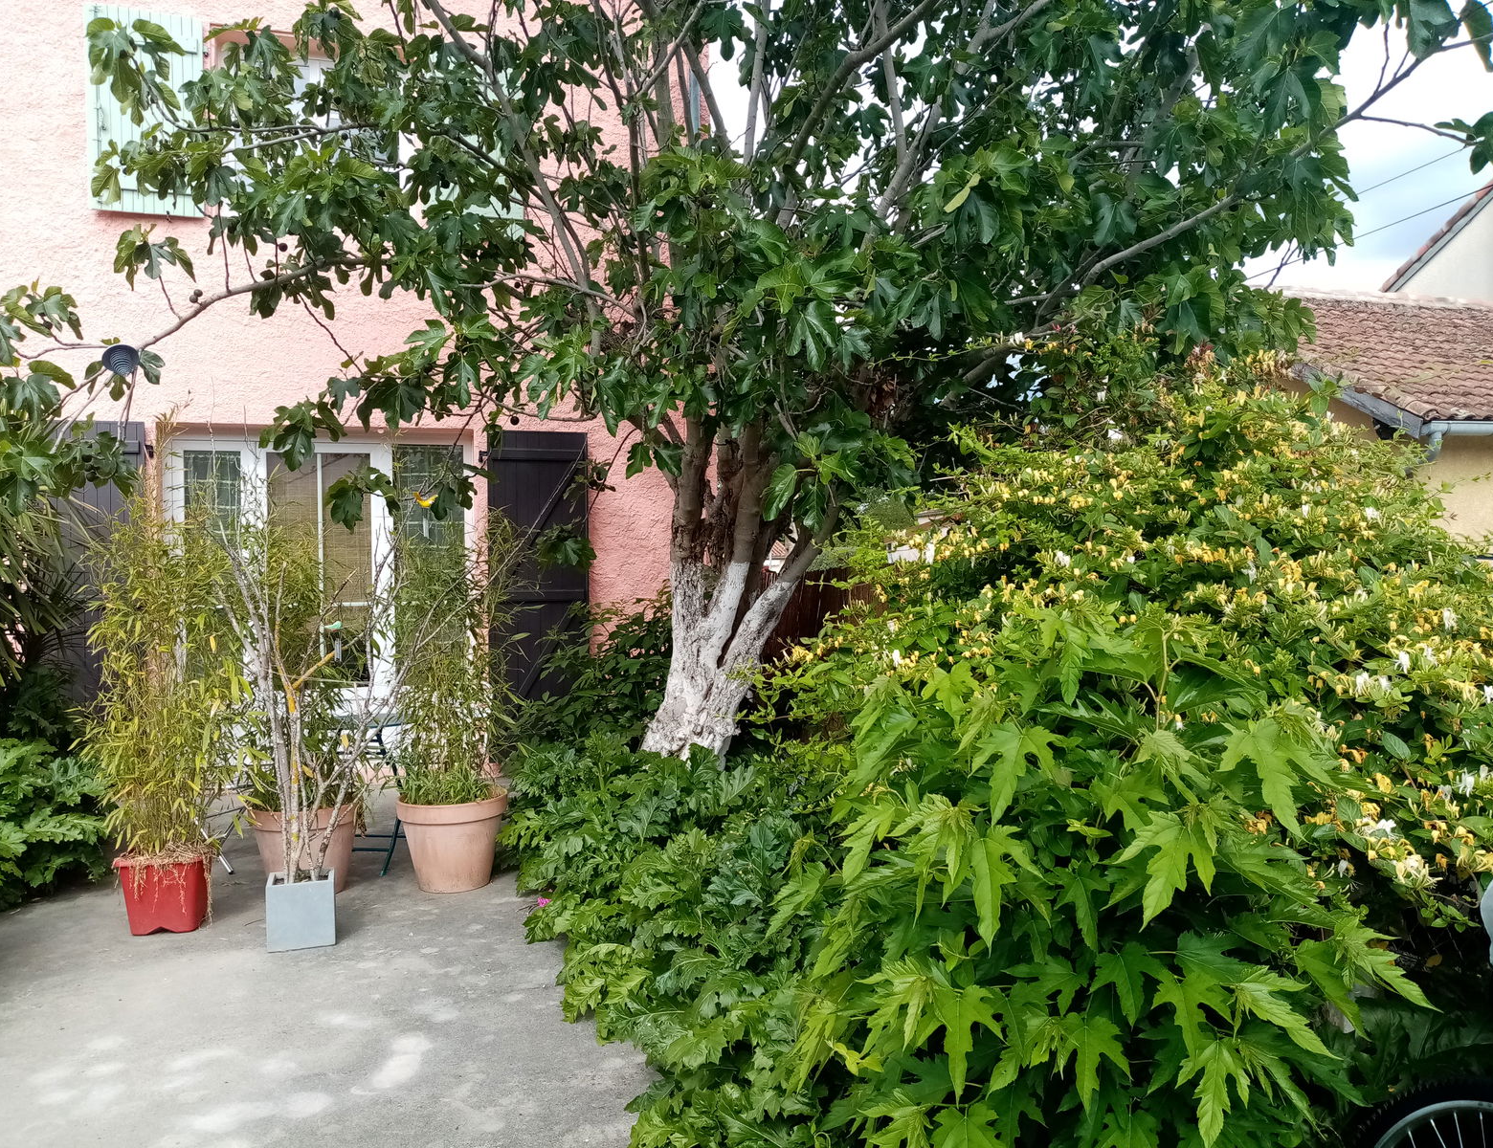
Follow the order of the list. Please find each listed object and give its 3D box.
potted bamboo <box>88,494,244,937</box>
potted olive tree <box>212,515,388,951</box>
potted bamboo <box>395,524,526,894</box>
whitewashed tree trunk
[{"bbox_3d":[-2.444,0.560,4.860,0.610,1.780,0.540,-1,2,-19],"label":"potted bamboo"},{"bbox_3d":[-1.779,0.610,4.580,0.640,1.690,0.480,-1,2,-19],"label":"potted olive tree"},{"bbox_3d":[-1.346,0.576,5.360,0.560,1.710,0.550,-1,2,-19],"label":"potted bamboo"},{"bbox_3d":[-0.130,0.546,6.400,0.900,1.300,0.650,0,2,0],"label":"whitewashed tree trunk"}]

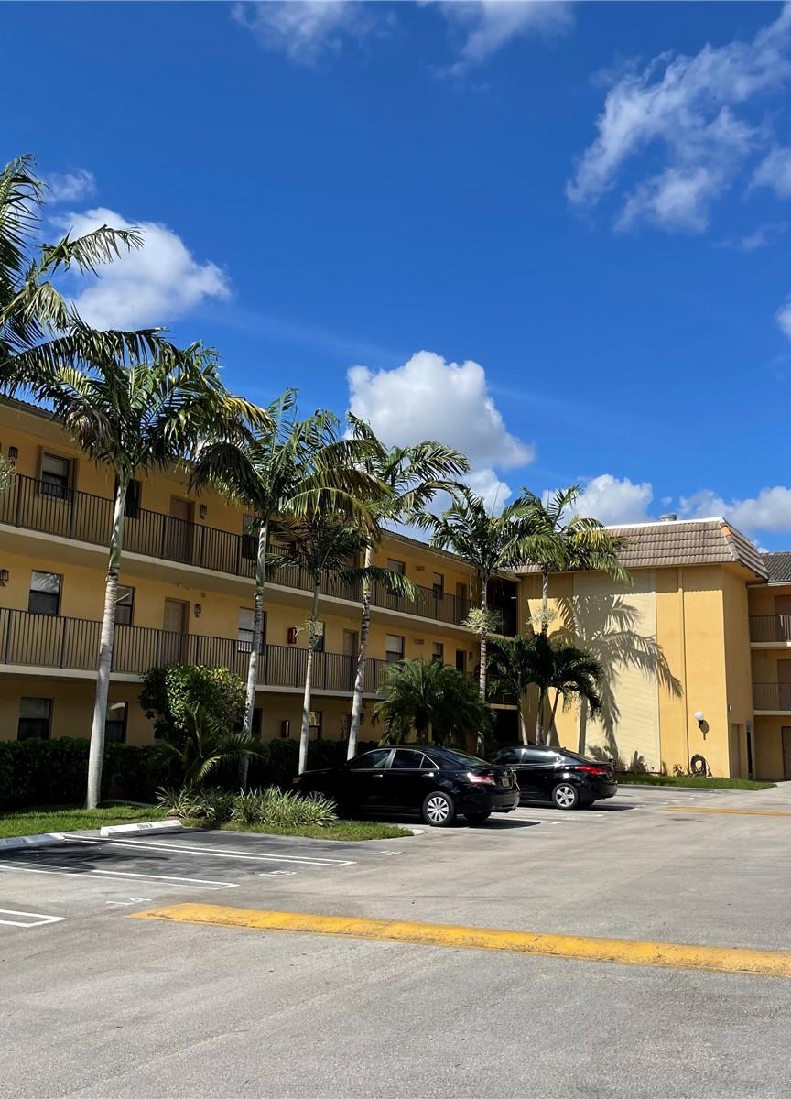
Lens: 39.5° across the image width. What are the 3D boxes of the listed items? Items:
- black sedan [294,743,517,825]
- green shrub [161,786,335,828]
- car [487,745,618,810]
[{"bbox_3d":[0.094,4.741,22.437,4.780,1.470,1.820,-4,-10,28],"label":"black sedan"},{"bbox_3d":[-2.745,4.743,20.671,3.500,0.650,1.350,-4,-10,28],"label":"green shrub"},{"bbox_3d":[3.371,5.697,27.802,4.530,1.440,1.780,-4,-10,28],"label":"car"}]

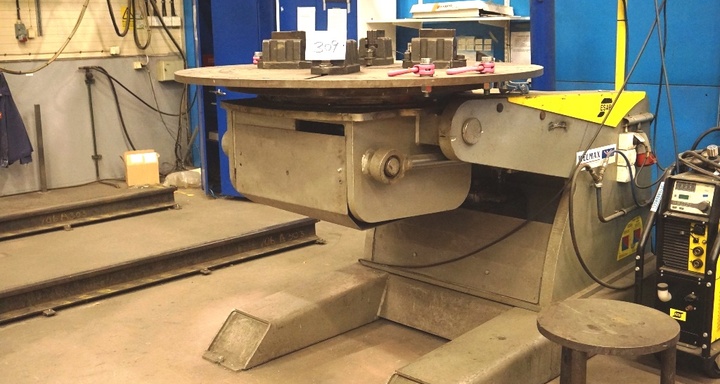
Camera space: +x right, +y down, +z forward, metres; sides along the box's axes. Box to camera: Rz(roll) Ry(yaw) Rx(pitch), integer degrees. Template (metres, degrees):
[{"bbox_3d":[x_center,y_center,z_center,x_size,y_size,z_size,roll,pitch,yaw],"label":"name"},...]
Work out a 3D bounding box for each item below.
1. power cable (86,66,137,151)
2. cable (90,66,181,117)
[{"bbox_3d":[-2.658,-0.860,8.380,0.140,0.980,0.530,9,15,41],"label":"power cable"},{"bbox_3d":[-2.449,-1.083,8.579,0.140,0.630,1.180,9,15,41],"label":"cable"}]

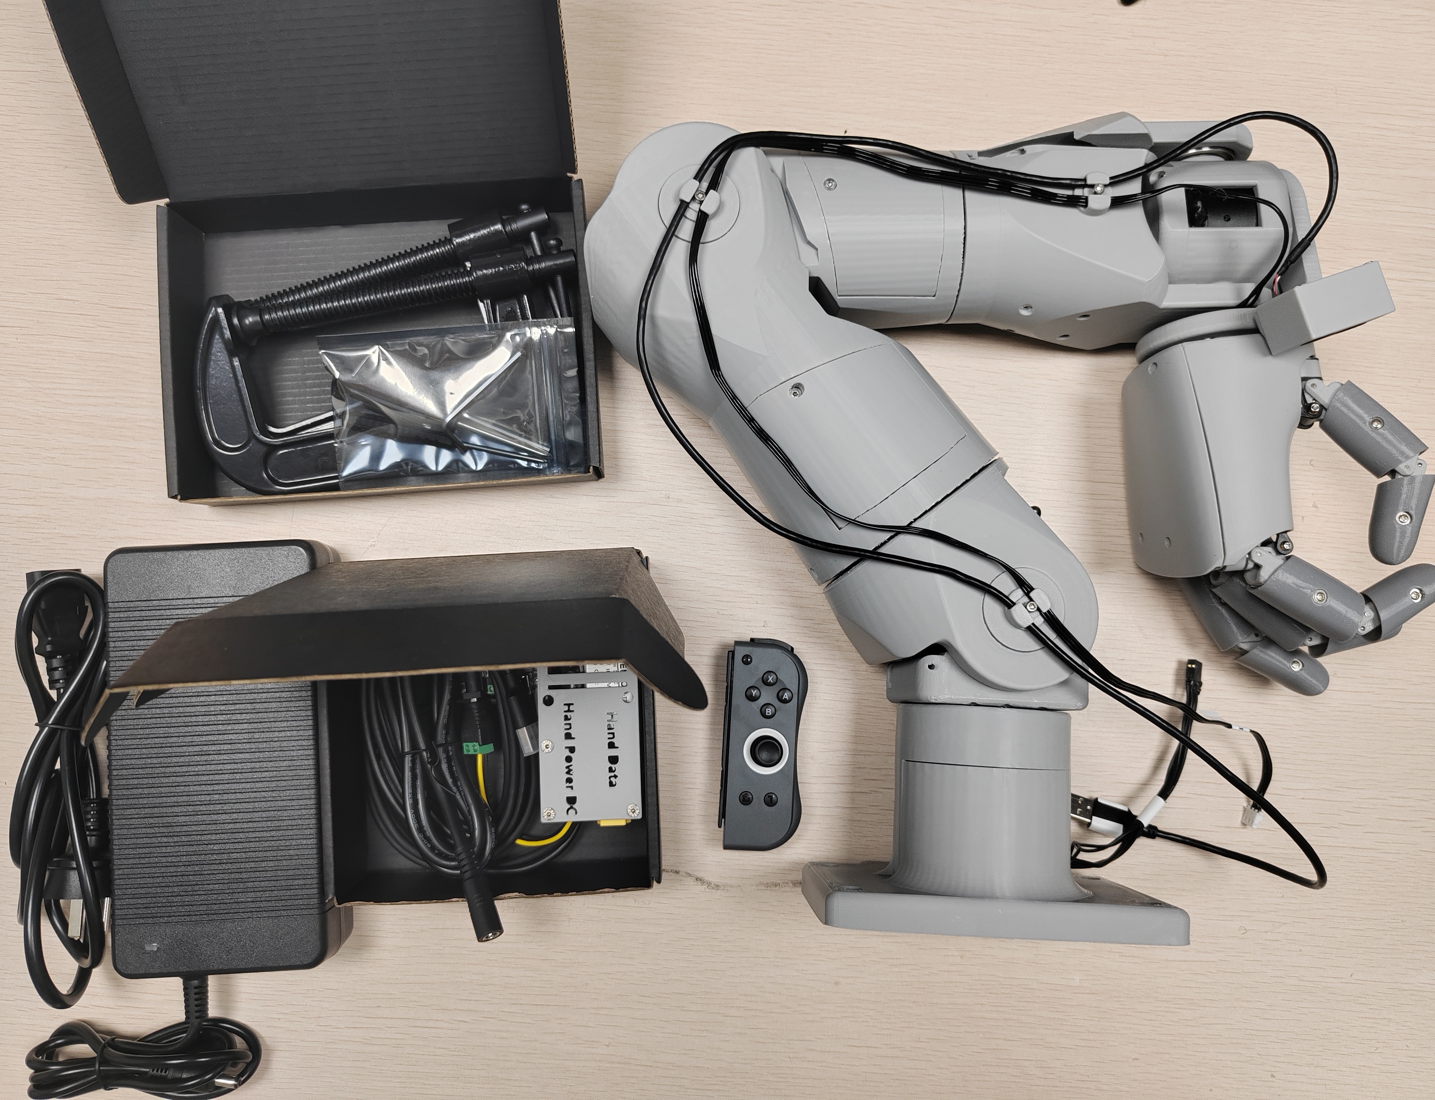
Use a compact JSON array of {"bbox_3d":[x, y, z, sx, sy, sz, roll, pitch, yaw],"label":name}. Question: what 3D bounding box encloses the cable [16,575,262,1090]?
[{"bbox_3d":[-0.282,0.139,0.557,0.123,0.040,0.253,0,85,0],"label":"cable"}]

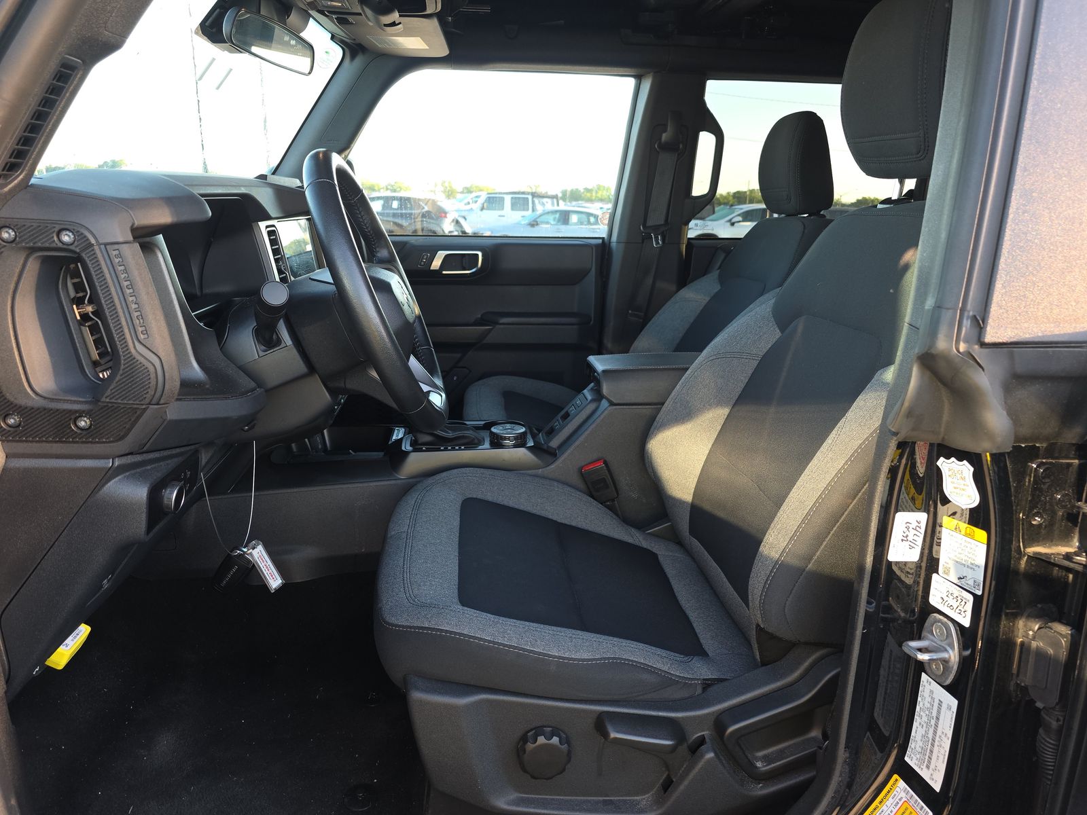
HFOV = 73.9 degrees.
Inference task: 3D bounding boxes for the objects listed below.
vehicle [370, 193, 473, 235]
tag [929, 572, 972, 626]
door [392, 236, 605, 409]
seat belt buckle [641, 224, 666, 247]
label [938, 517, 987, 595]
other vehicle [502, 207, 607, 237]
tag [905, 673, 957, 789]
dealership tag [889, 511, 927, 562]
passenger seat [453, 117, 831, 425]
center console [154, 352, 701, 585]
[{"bbox_3d":[-4.836,-5.693,22.436,4.650,1.680,1.880,0,16,-6],"label":"vehicle"},{"bbox_3d":[0.363,0.172,0.643,0.003,0.030,0.045,-3,16,-16],"label":"tag"},{"bbox_3d":[-0.280,-0.207,2.013,0.890,0.530,0.130,0,16,-6],"label":"door"},{"bbox_3d":[0.295,-0.460,1.937,0.068,0.062,0.028,0,16,-6],"label":"seat belt buckle"},{"bbox_3d":[0.364,0.127,0.628,0.003,0.055,0.045,-4,11,-16],"label":"label"},{"bbox_3d":[0.194,-5.078,21.143,4.850,1.450,1.850,0,16,-6],"label":"other vehicle"},{"bbox_3d":[0.362,0.302,0.674,0.003,0.099,0.043,-3,16,-16],"label":"tag"},{"bbox_3d":[0.332,0.118,0.658,0.028,0.048,0.003,3,16,8],"label":"dealership tag"},{"bbox_3d":[0.226,-0.204,1.731,0.870,0.970,0.530,0,16,-6],"label":"passenger seat"},{"bbox_3d":[-0.119,0.083,1.386,1.060,0.400,0.290,0,16,-6],"label":"center console"}]

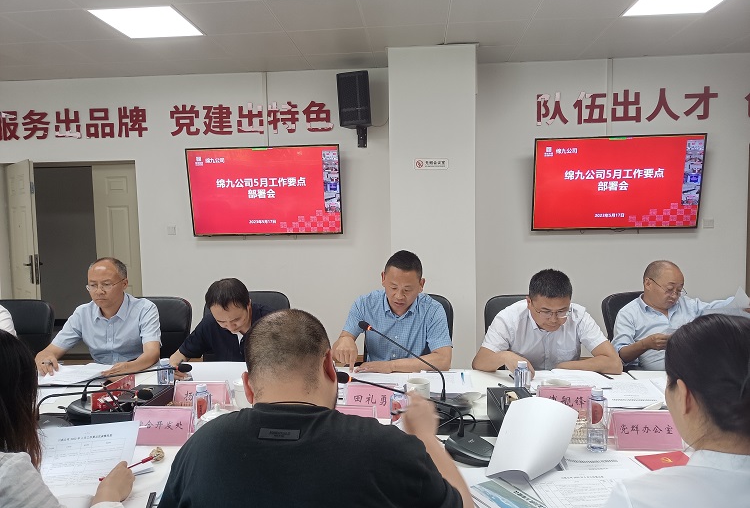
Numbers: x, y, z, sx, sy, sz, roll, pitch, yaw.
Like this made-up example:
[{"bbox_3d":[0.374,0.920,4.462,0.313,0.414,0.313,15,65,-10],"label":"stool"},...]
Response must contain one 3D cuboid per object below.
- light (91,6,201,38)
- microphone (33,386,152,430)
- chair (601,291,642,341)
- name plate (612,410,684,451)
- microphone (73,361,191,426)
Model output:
[{"bbox_3d":[-1.600,-1.648,3.991,0.585,0.050,0.585,-1,3,5],"label":"light"},{"bbox_3d":[-0.954,0.521,1.875,0.454,0.167,0.130,0,3,11],"label":"microphone"},{"bbox_3d":[1.506,0.739,2.798,0.600,1.046,0.640,-2,3,-14],"label":"chair"},{"bbox_3d":[0.823,0.529,1.713,0.195,0.105,0.080,-1,3,5],"label":"name plate"},{"bbox_3d":[-0.884,0.489,2.019,0.467,0.210,0.130,0,3,11],"label":"microphone"}]

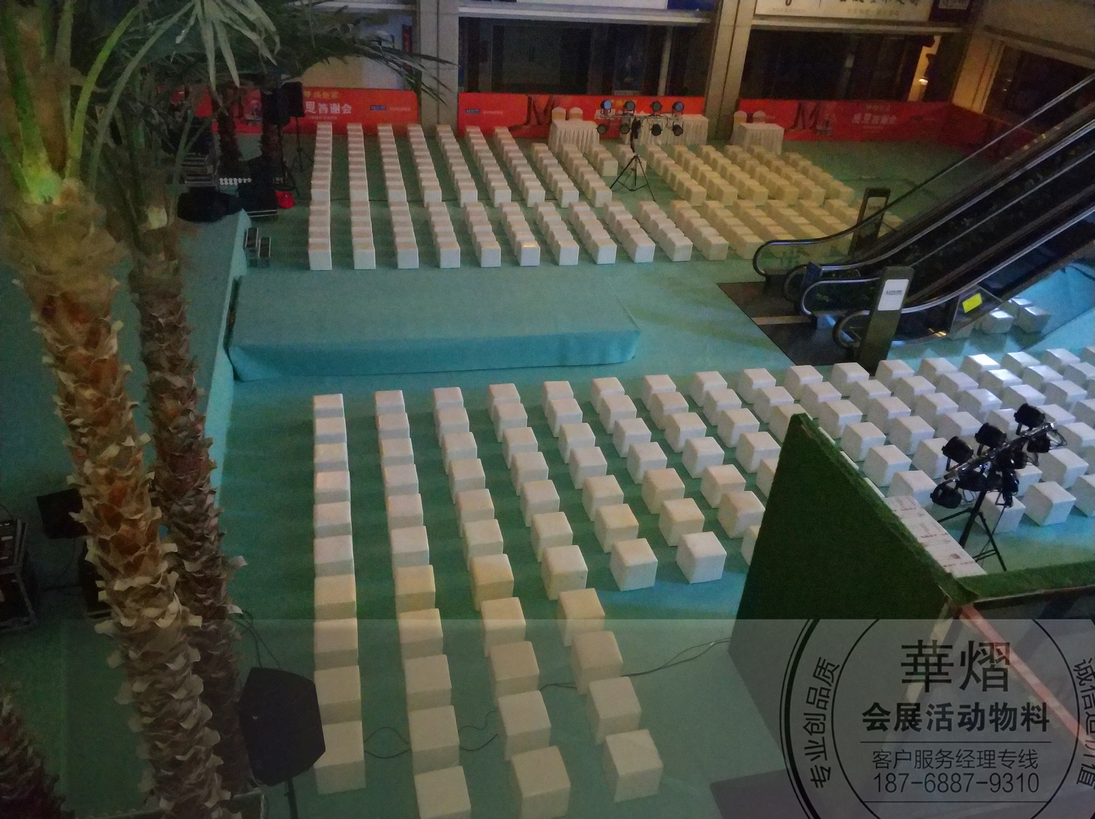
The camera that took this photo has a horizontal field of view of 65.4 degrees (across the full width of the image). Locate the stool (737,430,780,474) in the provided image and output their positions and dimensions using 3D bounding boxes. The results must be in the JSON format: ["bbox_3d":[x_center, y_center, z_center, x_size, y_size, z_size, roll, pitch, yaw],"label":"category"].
[{"bbox_3d":[3.008,0.613,12.181,0.400,0.400,0.400,-4,34,-14],"label":"stool"}]

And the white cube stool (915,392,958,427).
[{"bbox_3d":[6.119,0.023,13.408,0.405,0.386,0.405,-4,33,-13],"label":"white cube stool"}]

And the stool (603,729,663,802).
[{"bbox_3d":[0.752,3.175,7.615,0.400,0.390,0.401,-4,33,-14],"label":"stool"}]

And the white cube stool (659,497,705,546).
[{"bbox_3d":[1.683,1.415,10.708,0.400,0.400,0.400,-4,33,-14],"label":"white cube stool"}]

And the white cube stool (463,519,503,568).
[{"bbox_3d":[-0.763,1.598,10.100,0.400,0.395,0.400,-4,33,-14],"label":"white cube stool"}]

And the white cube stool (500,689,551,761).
[{"bbox_3d":[-0.223,2.899,7.803,0.400,0.385,0.400,-5,33,-15],"label":"white cube stool"}]

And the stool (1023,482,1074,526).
[{"bbox_3d":[6.753,1.268,11.491,0.400,0.395,0.400,-5,33,-15],"label":"stool"}]

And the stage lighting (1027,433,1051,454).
[{"bbox_3d":[5.866,0.396,10.175,0.240,0.235,0.230,-16,23,-30],"label":"stage lighting"}]

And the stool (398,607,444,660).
[{"bbox_3d":[-1.285,2.334,8.674,0.400,0.390,0.401,-4,33,-13],"label":"stool"}]

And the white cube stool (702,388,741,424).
[{"bbox_3d":[2.688,-0.031,13.087,0.405,0.386,0.405,-4,33,-13],"label":"white cube stool"}]

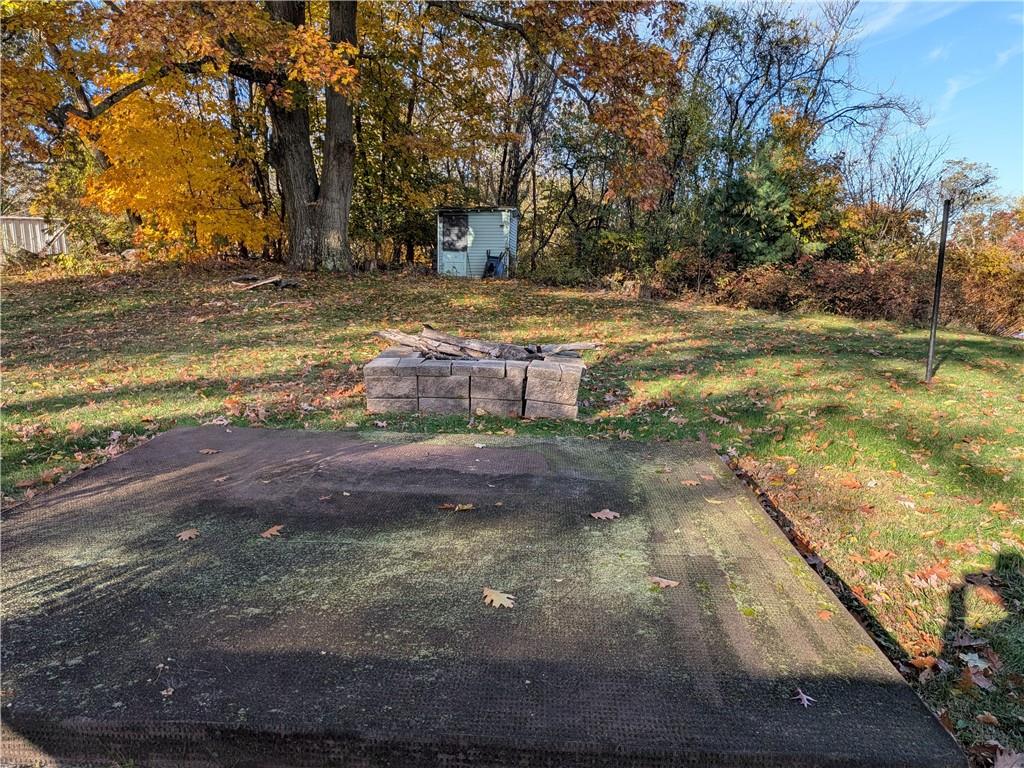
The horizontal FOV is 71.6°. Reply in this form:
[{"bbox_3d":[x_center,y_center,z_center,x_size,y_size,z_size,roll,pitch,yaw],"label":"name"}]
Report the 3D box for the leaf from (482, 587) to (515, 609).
[{"bbox_3d":[-0.046,0.789,2.642,0.125,0.022,0.155,1,11,-5],"label":"leaf"}]

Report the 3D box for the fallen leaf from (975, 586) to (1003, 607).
[{"bbox_3d":[2.041,0.894,3.012,0.085,0.030,0.160,4,11,10],"label":"fallen leaf"}]

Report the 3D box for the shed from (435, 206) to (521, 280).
[{"bbox_3d":[-1.085,-4.749,23.873,2.380,2.270,1.800,3,11,9],"label":"shed"}]

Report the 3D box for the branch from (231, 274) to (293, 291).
[{"bbox_3d":[-5.530,-2.236,15.800,1.350,0.260,0.600,4,11,15],"label":"branch"}]

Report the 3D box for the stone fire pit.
[{"bbox_3d":[-0.304,-0.051,6.815,1.860,0.430,1.360,2,11,2],"label":"stone fire pit"}]

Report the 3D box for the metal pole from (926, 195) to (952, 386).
[{"bbox_3d":[4.915,-1.057,8.172,0.063,2.080,0.063,0,11,0],"label":"metal pole"}]

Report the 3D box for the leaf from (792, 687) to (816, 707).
[{"bbox_3d":[0.862,0.928,2.106,0.070,0.014,0.088,6,12,20],"label":"leaf"}]

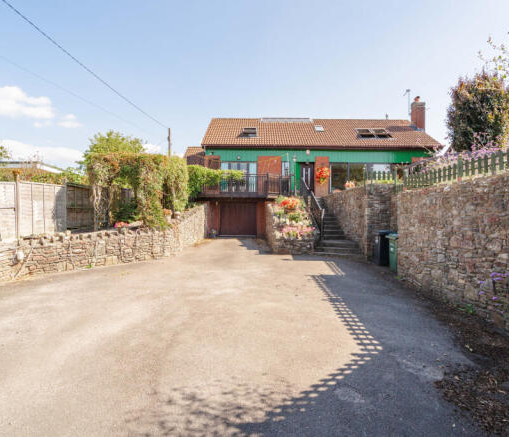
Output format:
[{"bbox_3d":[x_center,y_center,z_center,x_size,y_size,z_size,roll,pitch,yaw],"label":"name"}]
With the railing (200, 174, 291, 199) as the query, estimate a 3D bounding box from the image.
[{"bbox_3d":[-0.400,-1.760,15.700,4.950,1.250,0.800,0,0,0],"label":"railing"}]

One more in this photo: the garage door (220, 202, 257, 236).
[{"bbox_3d":[-0.930,0.040,17.200,2.150,2.000,0.120,0,0,0],"label":"garage door"}]

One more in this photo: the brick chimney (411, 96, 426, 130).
[{"bbox_3d":[10.800,-6.800,19.150,0.600,2.400,0.700,0,0,0],"label":"brick chimney"}]

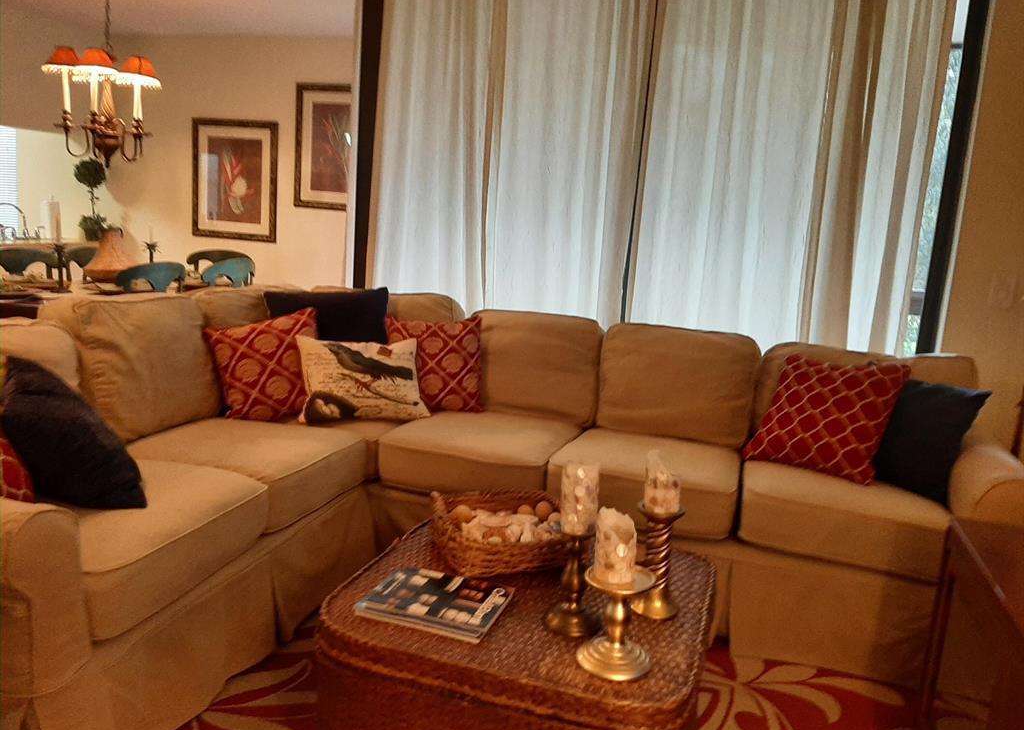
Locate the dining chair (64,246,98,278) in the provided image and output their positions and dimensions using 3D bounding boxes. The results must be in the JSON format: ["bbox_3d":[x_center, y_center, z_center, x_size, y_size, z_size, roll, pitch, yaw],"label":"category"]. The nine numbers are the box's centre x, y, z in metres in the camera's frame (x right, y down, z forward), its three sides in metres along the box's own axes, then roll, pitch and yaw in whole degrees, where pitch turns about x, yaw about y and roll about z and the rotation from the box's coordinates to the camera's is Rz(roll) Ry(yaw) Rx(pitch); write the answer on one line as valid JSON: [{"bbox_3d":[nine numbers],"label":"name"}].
[{"bbox_3d":[-3.072,-0.467,5.717,0.530,0.810,0.520,12,12,41],"label":"dining chair"}]

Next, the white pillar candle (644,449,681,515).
[{"bbox_3d":[0.320,0.246,1.642,0.077,0.132,0.077,7,10,14],"label":"white pillar candle"}]

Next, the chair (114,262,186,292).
[{"bbox_3d":[-2.033,-0.082,3.990,0.530,0.910,0.520,7,10,14],"label":"chair"}]

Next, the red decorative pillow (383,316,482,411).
[{"bbox_3d":[-0.290,-0.002,2.880,0.420,0.400,0.130,-1,-7,-30],"label":"red decorative pillow"}]

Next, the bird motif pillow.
[{"bbox_3d":[-0.529,0.058,2.720,0.460,0.320,0.130,1,-15,-19],"label":"bird motif pillow"}]

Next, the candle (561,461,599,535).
[{"bbox_3d":[0.136,0.266,1.542,0.076,0.126,0.076,4,9,0],"label":"candle"}]

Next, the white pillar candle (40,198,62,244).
[{"bbox_3d":[-3.154,-0.993,5.268,0.145,0.290,0.145,7,10,14],"label":"white pillar candle"}]

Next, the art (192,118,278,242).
[{"bbox_3d":[-2.058,-1.368,5.710,0.715,0.865,0.035,7,10,14],"label":"art"}]

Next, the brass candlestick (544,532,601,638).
[{"bbox_3d":[0.129,0.430,1.569,0.116,0.208,0.116,4,9,0],"label":"brass candlestick"}]

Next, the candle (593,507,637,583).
[{"bbox_3d":[0.195,0.336,1.441,0.077,0.122,0.077,4,9,0],"label":"candle"}]

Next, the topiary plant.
[{"bbox_3d":[-3.039,-1.185,5.559,0.240,0.570,0.240,7,10,14],"label":"topiary plant"}]

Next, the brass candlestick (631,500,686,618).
[{"bbox_3d":[0.315,0.416,1.654,0.104,0.232,0.104,4,9,0],"label":"brass candlestick"}]

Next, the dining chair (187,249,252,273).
[{"bbox_3d":[-2.015,-0.265,5.098,0.520,0.910,0.530,7,10,14],"label":"dining chair"}]

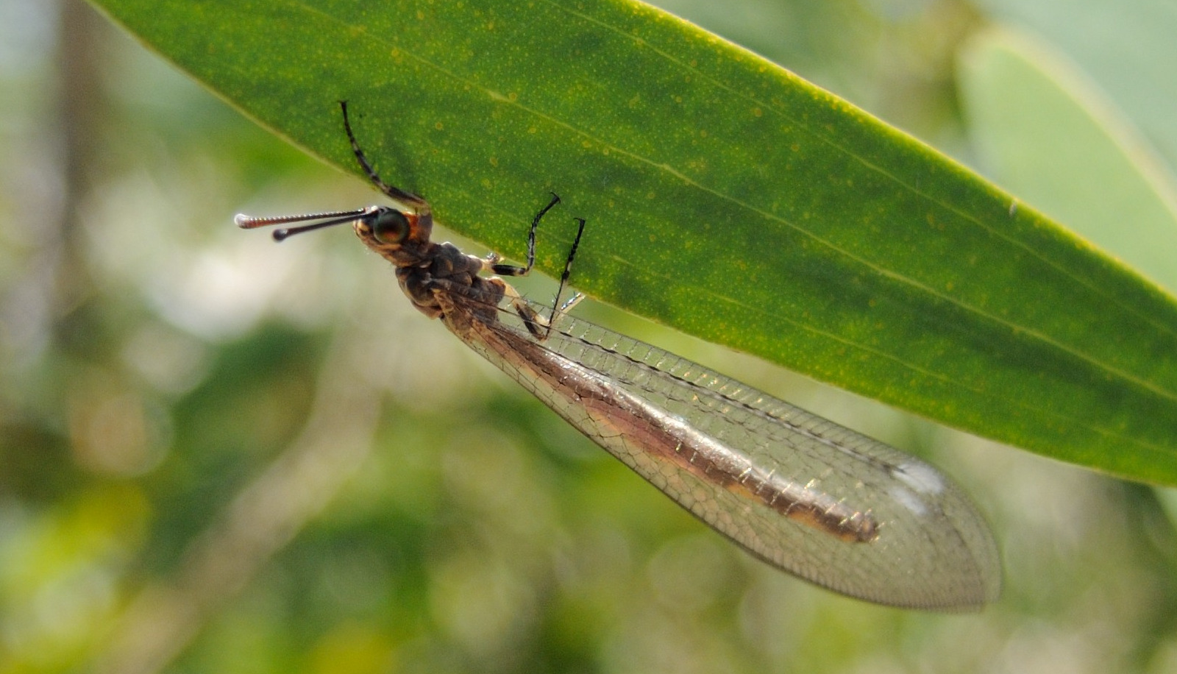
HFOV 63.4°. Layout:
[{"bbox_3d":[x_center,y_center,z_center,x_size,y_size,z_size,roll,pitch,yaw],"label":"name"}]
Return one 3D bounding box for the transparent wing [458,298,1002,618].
[{"bbox_3d":[0.007,0.006,0.051,0.034,0.009,0.003,27,0,0],"label":"transparent wing"}]

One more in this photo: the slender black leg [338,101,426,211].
[{"bbox_3d":[-0.011,-0.009,0.051,0.002,0.007,0.002,-37,0,0],"label":"slender black leg"}]

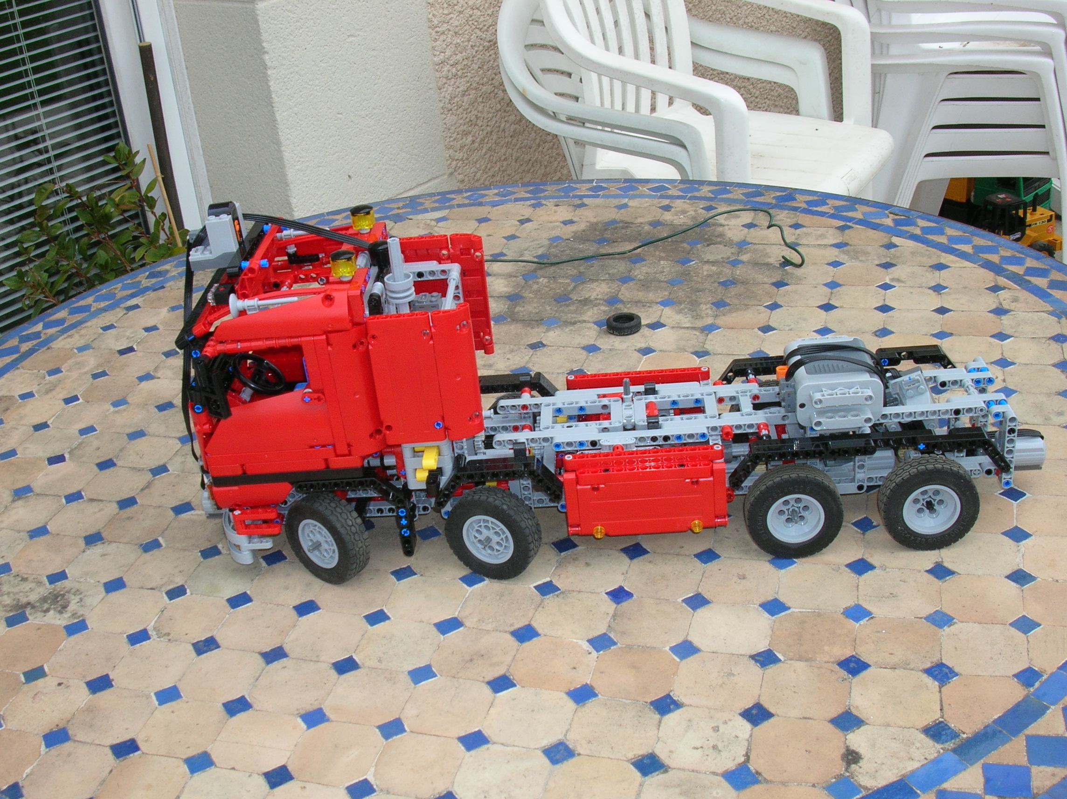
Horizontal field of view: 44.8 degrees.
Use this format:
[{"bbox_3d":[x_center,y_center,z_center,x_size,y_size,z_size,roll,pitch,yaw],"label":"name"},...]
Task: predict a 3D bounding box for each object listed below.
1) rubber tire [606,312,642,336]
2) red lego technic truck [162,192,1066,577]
[{"bbox_3d":[0.083,-0.069,1.176,0.031,0.011,0.031,-5,28,3],"label":"rubber tire"},{"bbox_3d":[0.050,-0.033,0.861,0.574,0.250,0.164,-4,28,5],"label":"red lego technic truck"}]

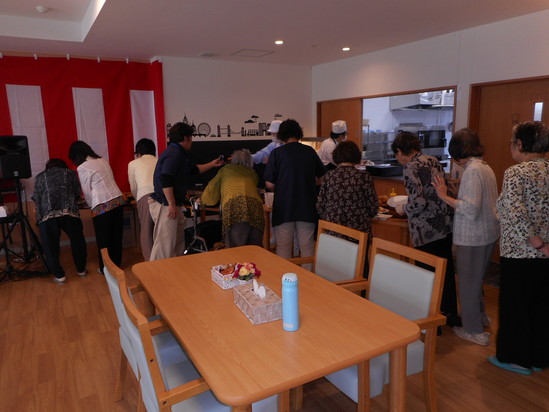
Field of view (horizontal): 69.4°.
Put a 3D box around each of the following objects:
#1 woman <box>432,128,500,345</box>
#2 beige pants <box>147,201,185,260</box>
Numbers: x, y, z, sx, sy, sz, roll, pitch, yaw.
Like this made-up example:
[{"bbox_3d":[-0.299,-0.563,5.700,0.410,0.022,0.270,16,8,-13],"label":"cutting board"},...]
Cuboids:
[{"bbox_3d":[1.392,0.206,2.937,0.440,1.520,0.470,-7,11,-35],"label":"woman"},{"bbox_3d":[-1.026,0.376,3.798,0.330,0.940,0.340,-5,10,-25],"label":"beige pants"}]

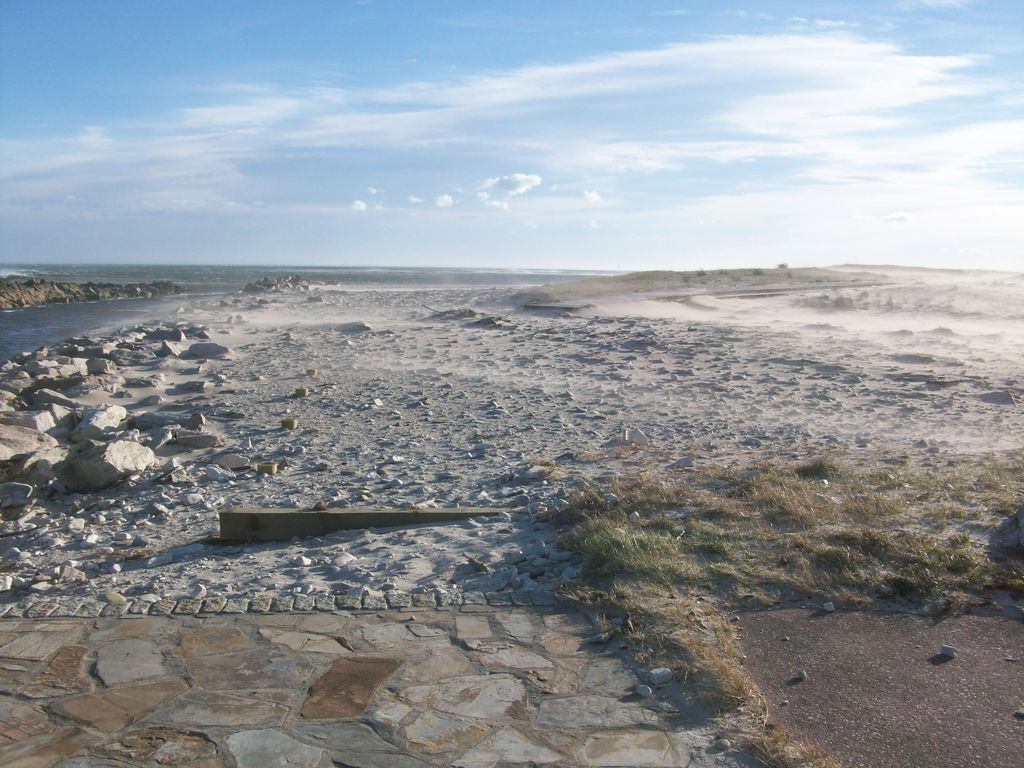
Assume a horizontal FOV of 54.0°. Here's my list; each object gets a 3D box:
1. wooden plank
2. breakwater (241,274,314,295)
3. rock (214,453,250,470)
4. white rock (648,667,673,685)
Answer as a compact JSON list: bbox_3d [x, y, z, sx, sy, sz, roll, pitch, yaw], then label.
[{"bbox_3d":[-0.856,0.833,5.988,1.712,0.160,0.120,0,7,-3],"label":"wooden plank"},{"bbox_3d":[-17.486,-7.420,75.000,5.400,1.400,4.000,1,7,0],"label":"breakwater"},{"bbox_3d":[-2.201,0.605,7.996,0.290,0.120,0.200,1,7,0],"label":"rock"},{"bbox_3d":[0.579,1.134,3.936,0.088,0.055,0.065,1,7,0],"label":"white rock"}]

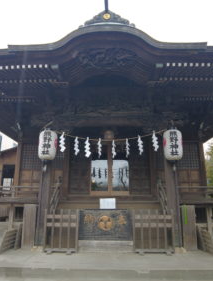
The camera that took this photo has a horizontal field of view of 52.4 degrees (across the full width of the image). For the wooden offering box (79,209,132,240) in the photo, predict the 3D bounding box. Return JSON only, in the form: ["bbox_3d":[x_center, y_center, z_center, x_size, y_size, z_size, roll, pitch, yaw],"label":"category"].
[{"bbox_3d":[0.000,2.387,6.241,1.470,0.815,0.650,-1,-15,2],"label":"wooden offering box"}]

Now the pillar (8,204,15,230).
[{"bbox_3d":[-3.108,2.627,7.111,0.120,0.963,0.120,0,-14,2],"label":"pillar"}]

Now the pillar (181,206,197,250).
[{"bbox_3d":[2.105,2.231,5.587,0.300,1.072,0.170,0,-14,2],"label":"pillar"}]

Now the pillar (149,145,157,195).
[{"bbox_3d":[1.812,1.063,8.464,0.200,2.139,0.200,0,-14,2],"label":"pillar"}]

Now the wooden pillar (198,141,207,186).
[{"bbox_3d":[4.030,1.114,9.130,0.250,2.570,0.250,-1,-15,2],"label":"wooden pillar"}]

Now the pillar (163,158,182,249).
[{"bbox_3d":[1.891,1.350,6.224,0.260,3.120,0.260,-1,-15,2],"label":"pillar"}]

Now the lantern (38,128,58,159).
[{"bbox_3d":[-1.663,0.111,6.138,0.540,0.888,0.540,2,-15,-9],"label":"lantern"}]

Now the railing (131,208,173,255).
[{"bbox_3d":[1.100,2.185,5.239,0.970,0.996,0.280,0,-14,2],"label":"railing"}]

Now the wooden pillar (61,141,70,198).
[{"bbox_3d":[-1.717,1.198,9.345,0.240,2.620,0.240,-1,-15,2],"label":"wooden pillar"}]

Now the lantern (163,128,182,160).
[{"bbox_3d":[1.871,0.110,6.066,0.540,0.878,0.540,-3,-16,10],"label":"lantern"}]

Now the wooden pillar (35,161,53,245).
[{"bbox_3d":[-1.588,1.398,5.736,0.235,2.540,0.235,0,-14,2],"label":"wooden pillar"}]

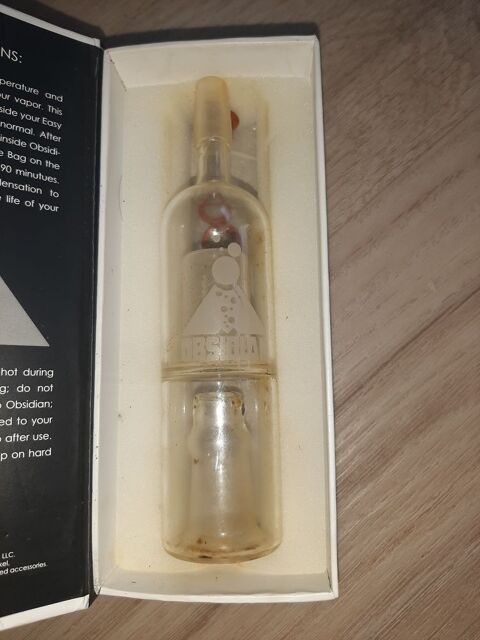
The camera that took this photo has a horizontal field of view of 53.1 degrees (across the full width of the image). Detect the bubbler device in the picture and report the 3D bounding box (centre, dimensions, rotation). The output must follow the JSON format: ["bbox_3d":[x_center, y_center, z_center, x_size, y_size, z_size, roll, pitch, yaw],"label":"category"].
[{"bbox_3d":[-0.009,-0.008,0.188,0.044,0.044,0.180,-1,83,-4],"label":"bubbler device"}]

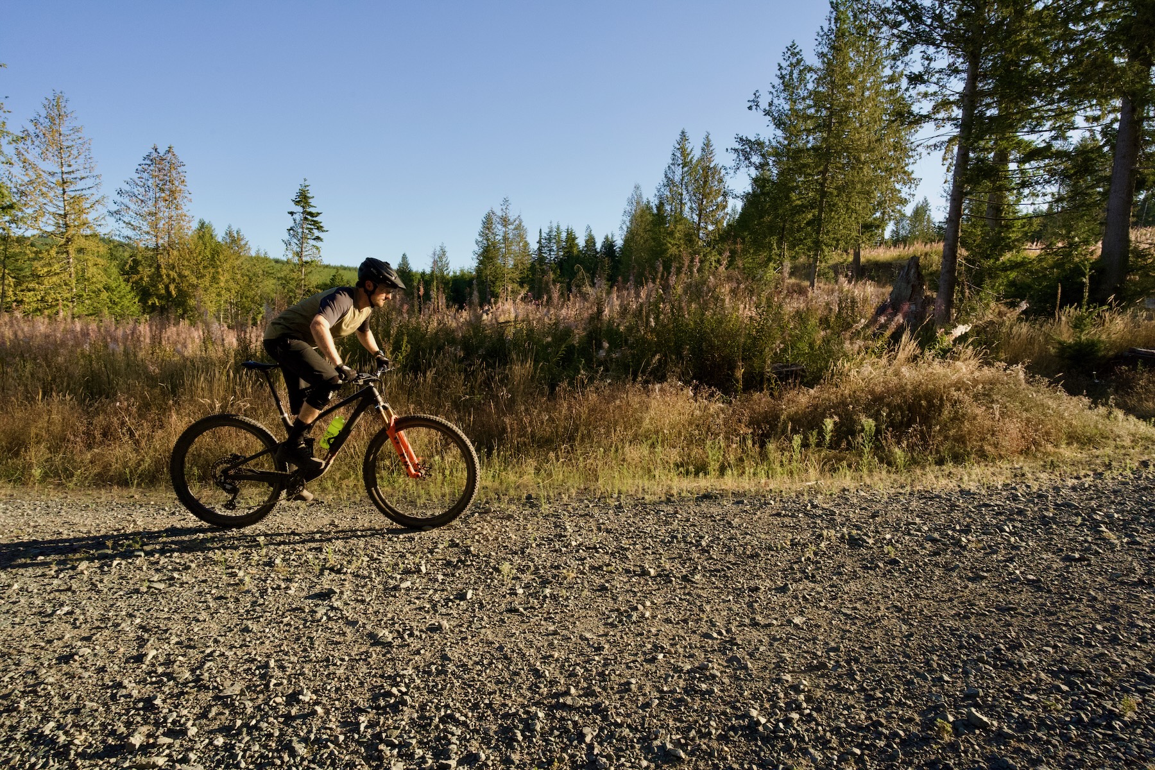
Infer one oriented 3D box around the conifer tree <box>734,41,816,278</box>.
[{"bbox_3d":[9.547,-10.707,31.000,3.848,11.819,3.848,1,6,0],"label":"conifer tree"}]

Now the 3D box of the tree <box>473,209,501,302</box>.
[{"bbox_3d":[-8.904,-12.409,63.000,2.578,9.750,2.578,1,6,0],"label":"tree"}]

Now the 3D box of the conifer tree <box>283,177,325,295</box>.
[{"bbox_3d":[-20.419,-10.501,48.000,3.143,9.657,3.143,1,6,0],"label":"conifer tree"}]

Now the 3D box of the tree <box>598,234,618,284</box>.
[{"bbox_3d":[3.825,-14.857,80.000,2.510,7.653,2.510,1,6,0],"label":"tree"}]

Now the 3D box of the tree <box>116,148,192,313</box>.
[{"bbox_3d":[-29.113,-10.369,44.000,5.042,12.319,5.042,1,6,0],"label":"tree"}]

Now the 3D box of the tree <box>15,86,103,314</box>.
[{"bbox_3d":[-29.840,-10.203,37.000,4.946,13.534,4.946,1,6,0],"label":"tree"}]

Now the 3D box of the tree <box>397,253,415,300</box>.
[{"bbox_3d":[-22.771,-13.752,85.000,2.319,7.414,2.319,1,6,0],"label":"tree"}]

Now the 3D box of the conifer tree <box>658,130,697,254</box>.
[{"bbox_3d":[7.805,-14.350,50.000,2.933,10.974,2.933,1,6,0],"label":"conifer tree"}]

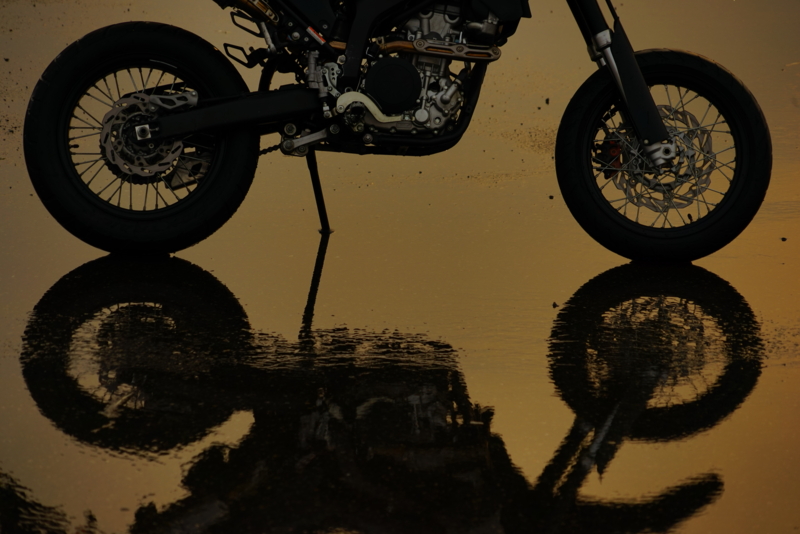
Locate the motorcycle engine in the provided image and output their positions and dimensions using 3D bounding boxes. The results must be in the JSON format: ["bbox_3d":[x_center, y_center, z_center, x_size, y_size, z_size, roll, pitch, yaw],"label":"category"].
[{"bbox_3d":[0.033,-0.544,12.186,0.325,0.345,0.290,1,-7,-4],"label":"motorcycle engine"}]

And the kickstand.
[{"bbox_3d":[-0.229,-0.218,12.338,0.040,0.280,0.045,-11,26,1],"label":"kickstand"}]

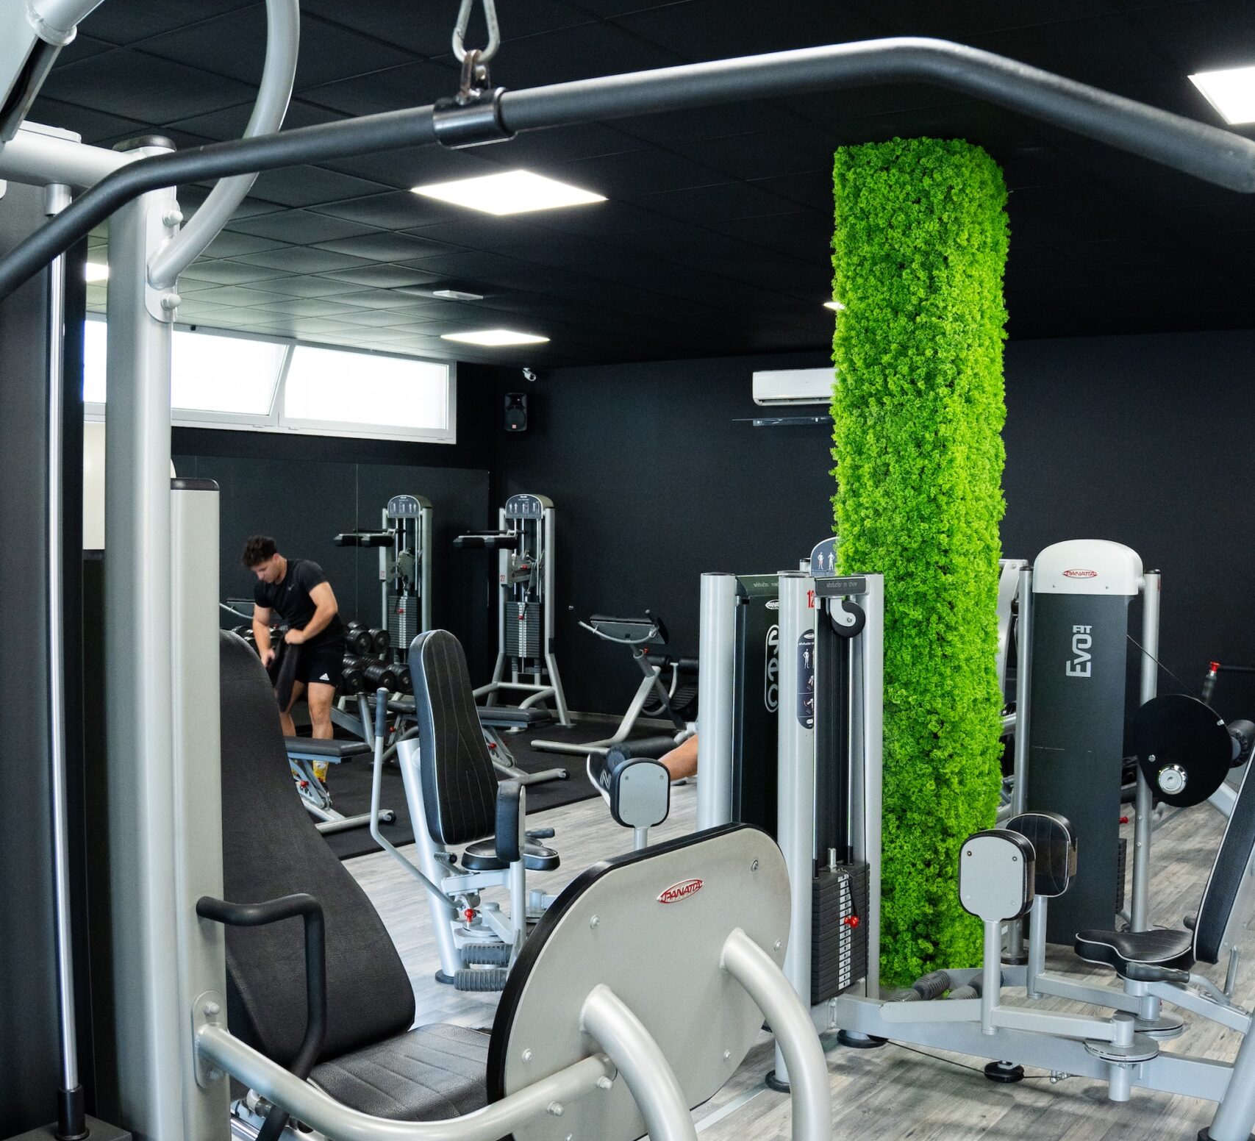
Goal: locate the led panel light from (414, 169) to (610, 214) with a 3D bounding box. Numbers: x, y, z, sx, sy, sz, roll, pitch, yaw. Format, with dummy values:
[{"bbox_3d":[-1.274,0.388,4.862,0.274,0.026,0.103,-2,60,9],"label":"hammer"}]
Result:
[{"bbox_3d":[-0.483,-1.553,5.740,0.585,0.030,0.585,2,3,34],"label":"led panel light"}]

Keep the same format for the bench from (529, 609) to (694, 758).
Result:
[{"bbox_3d":[0.050,0.775,10.620,0.800,1.000,1.380,2,3,34],"label":"bench"}]

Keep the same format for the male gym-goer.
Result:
[{"bbox_3d":[-1.990,0.585,8.480,0.560,1.550,0.600,3,3,45],"label":"male gym-goer"}]

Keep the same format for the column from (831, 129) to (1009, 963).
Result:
[{"bbox_3d":[1.070,-0.001,5.190,0.475,2.970,0.475,2,3,34],"label":"column"}]

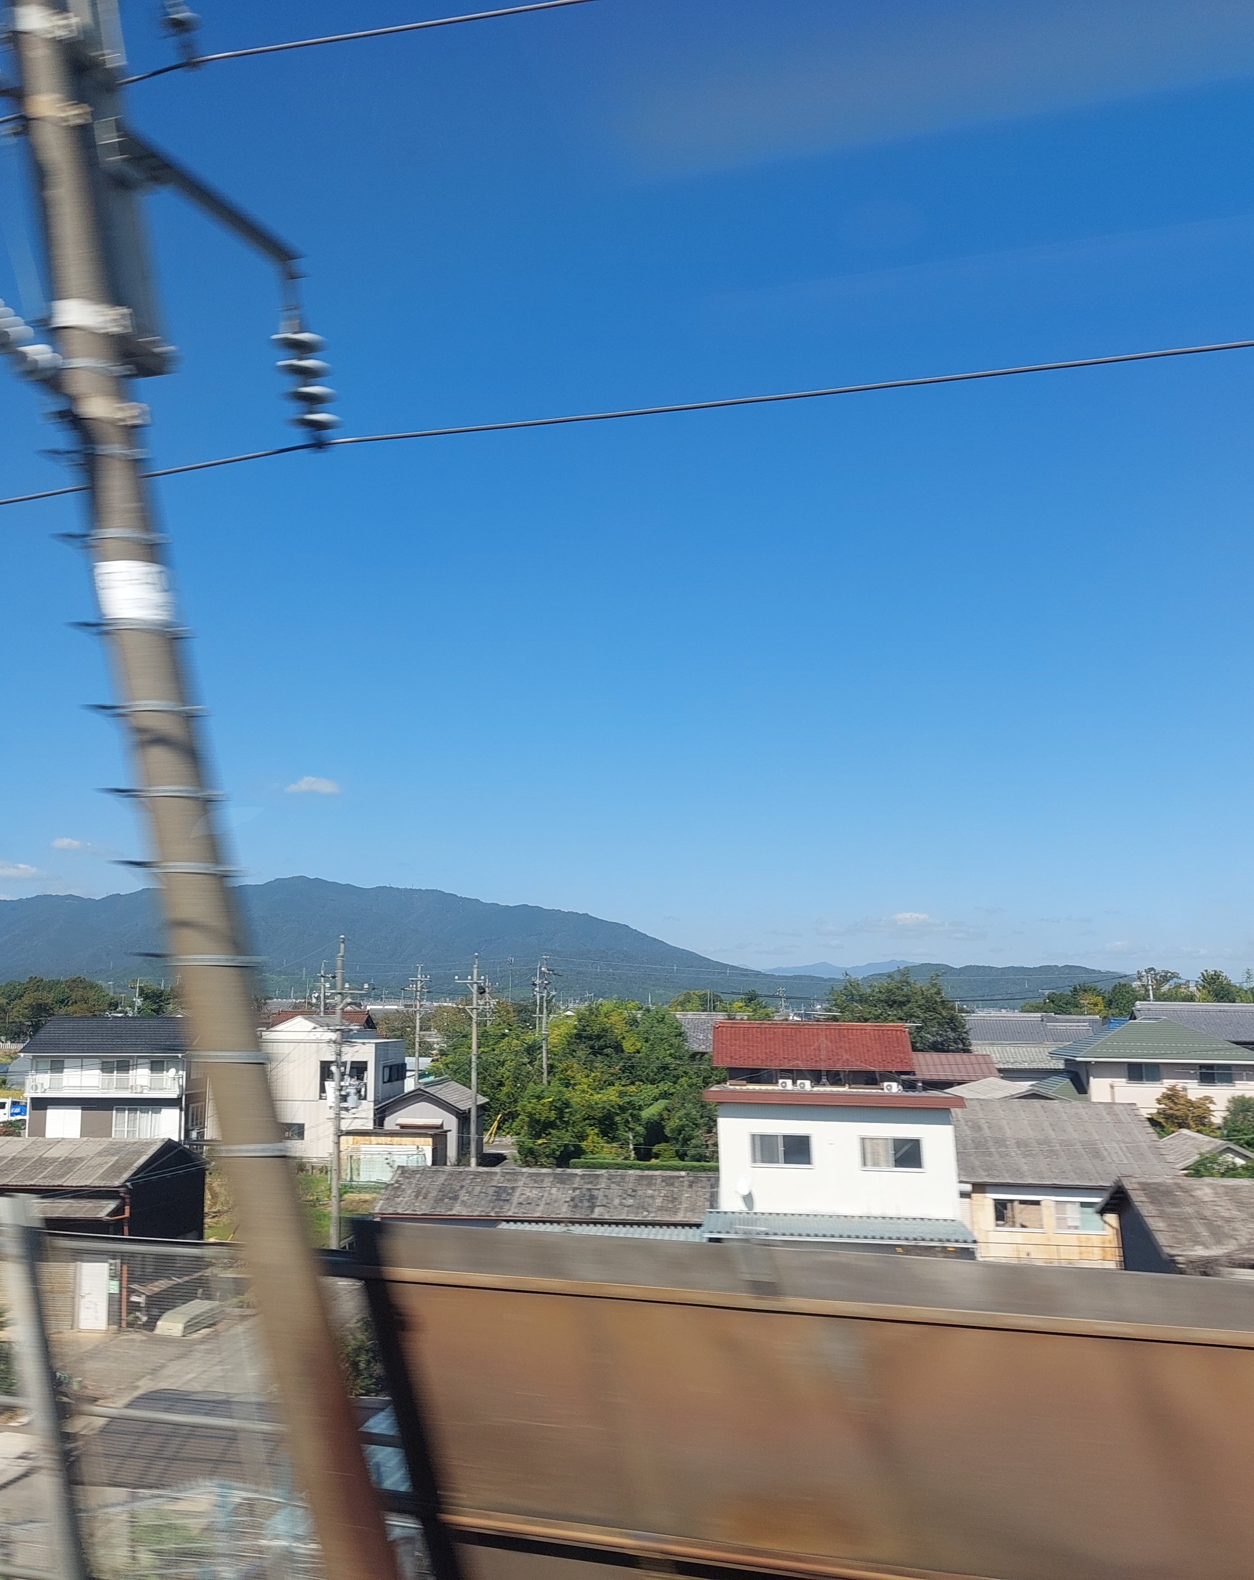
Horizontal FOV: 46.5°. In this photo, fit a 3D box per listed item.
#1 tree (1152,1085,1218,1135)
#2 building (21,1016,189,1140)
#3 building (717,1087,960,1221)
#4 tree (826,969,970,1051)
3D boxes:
[{"bbox_3d":[29.368,18.070,77.000,3.500,5.000,3.400,1,-8,0],"label":"tree"},{"bbox_3d":[-31.393,18.186,91.200,10.000,8.000,8.600,1,-8,-3],"label":"building"},{"bbox_3d":[6.221,12.291,43.300,7.400,6.700,5.000,-1,-8,10],"label":"building"},{"bbox_3d":[19.647,18.989,106.000,10.400,12.000,10.000,1,-8,0],"label":"tree"}]

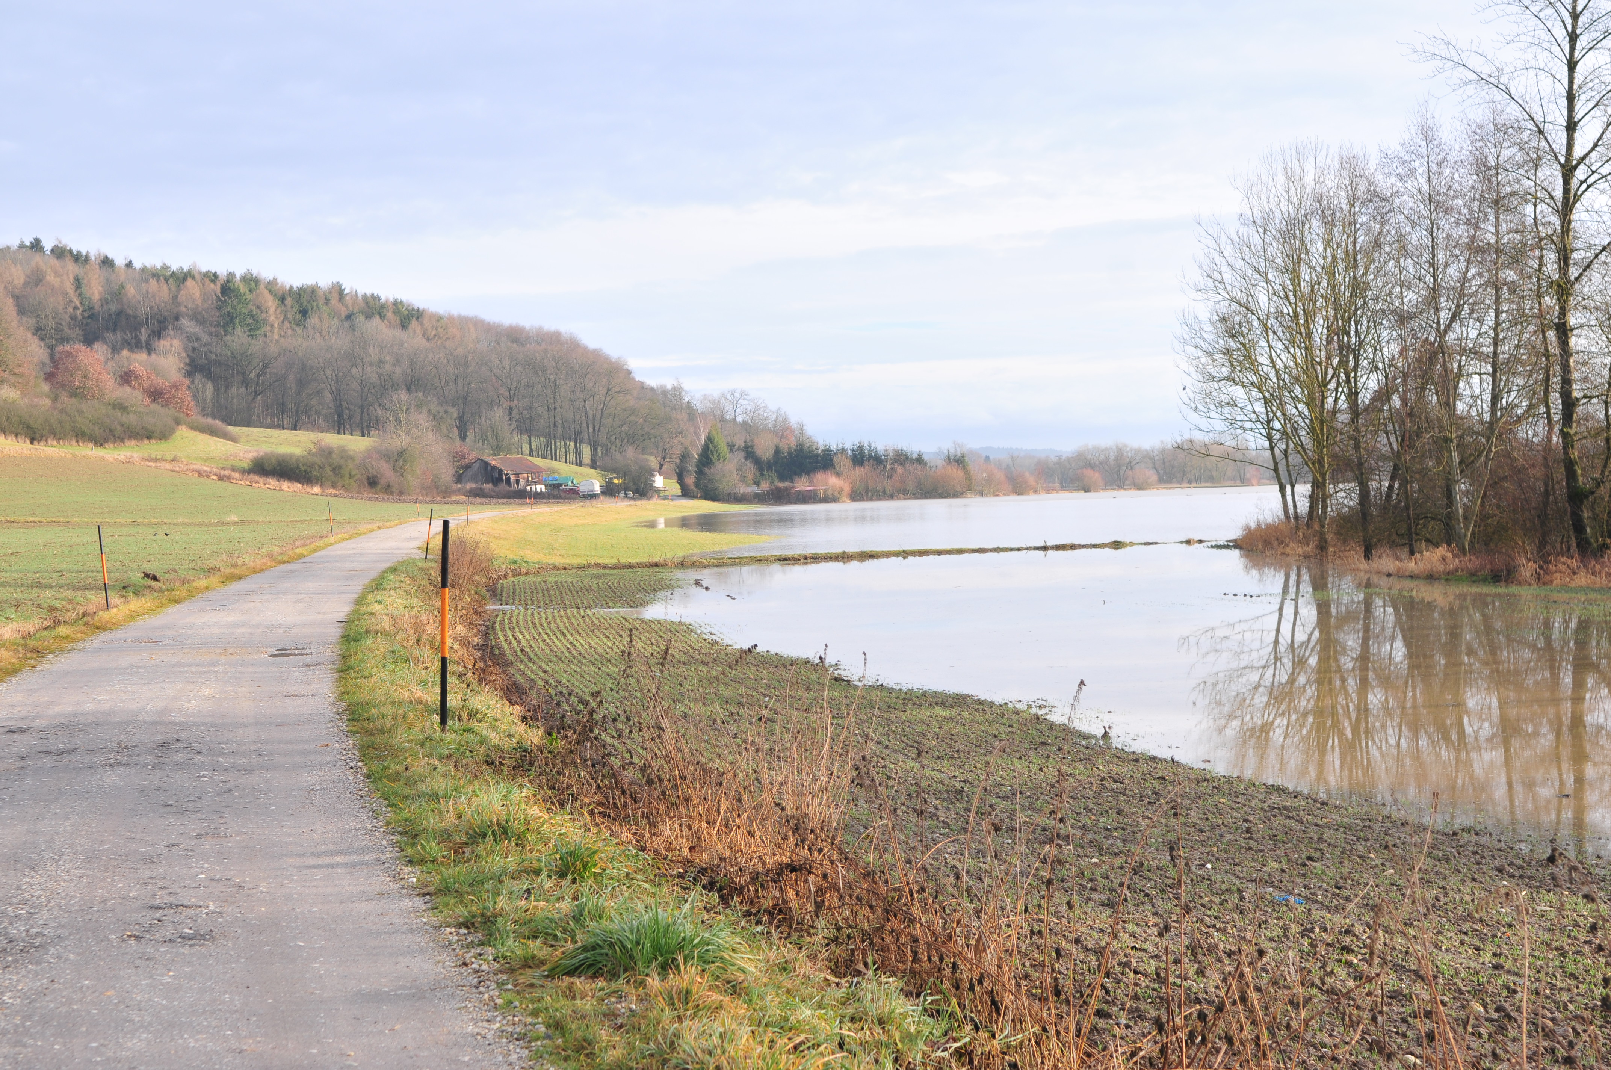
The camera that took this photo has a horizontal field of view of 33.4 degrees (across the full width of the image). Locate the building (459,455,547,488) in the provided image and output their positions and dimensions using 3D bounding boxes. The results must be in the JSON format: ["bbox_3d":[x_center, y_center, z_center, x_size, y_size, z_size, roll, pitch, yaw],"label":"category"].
[{"bbox_3d":[-37.880,-7.491,336.000,6.800,4.600,9.300,1,1,30],"label":"building"}]

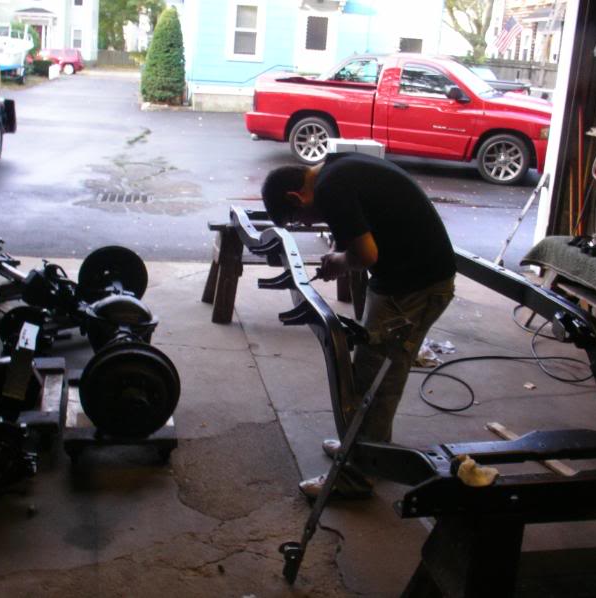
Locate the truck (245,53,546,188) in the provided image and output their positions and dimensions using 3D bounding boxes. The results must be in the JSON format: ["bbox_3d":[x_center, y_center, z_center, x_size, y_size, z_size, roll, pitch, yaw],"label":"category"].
[{"bbox_3d":[1.899,-3.070,14.156,5.160,1.880,2.050,9,16,18],"label":"truck"}]

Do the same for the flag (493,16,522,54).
[{"bbox_3d":[9.321,-11.723,38.000,0.850,1.450,0.250,42,21,-2],"label":"flag"}]

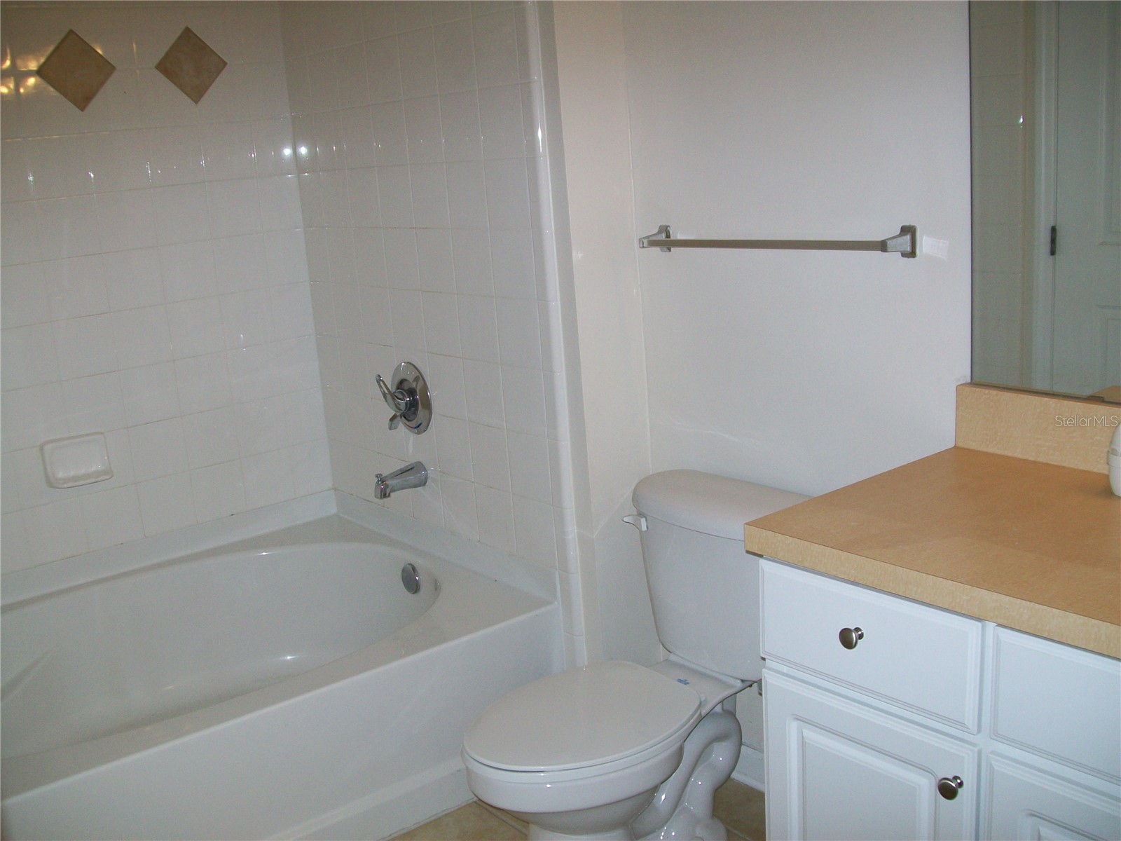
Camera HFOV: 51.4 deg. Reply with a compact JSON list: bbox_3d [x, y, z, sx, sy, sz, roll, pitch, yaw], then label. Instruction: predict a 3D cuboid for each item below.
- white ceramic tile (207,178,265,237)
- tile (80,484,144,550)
[{"bbox_3d":[-0.883,-0.574,3.154,0.151,0.151,0.009,-15,17,-37],"label":"white ceramic tile"},{"bbox_3d":[-1.181,0.256,3.077,0.152,0.152,0.009,-14,16,-37],"label":"tile"}]

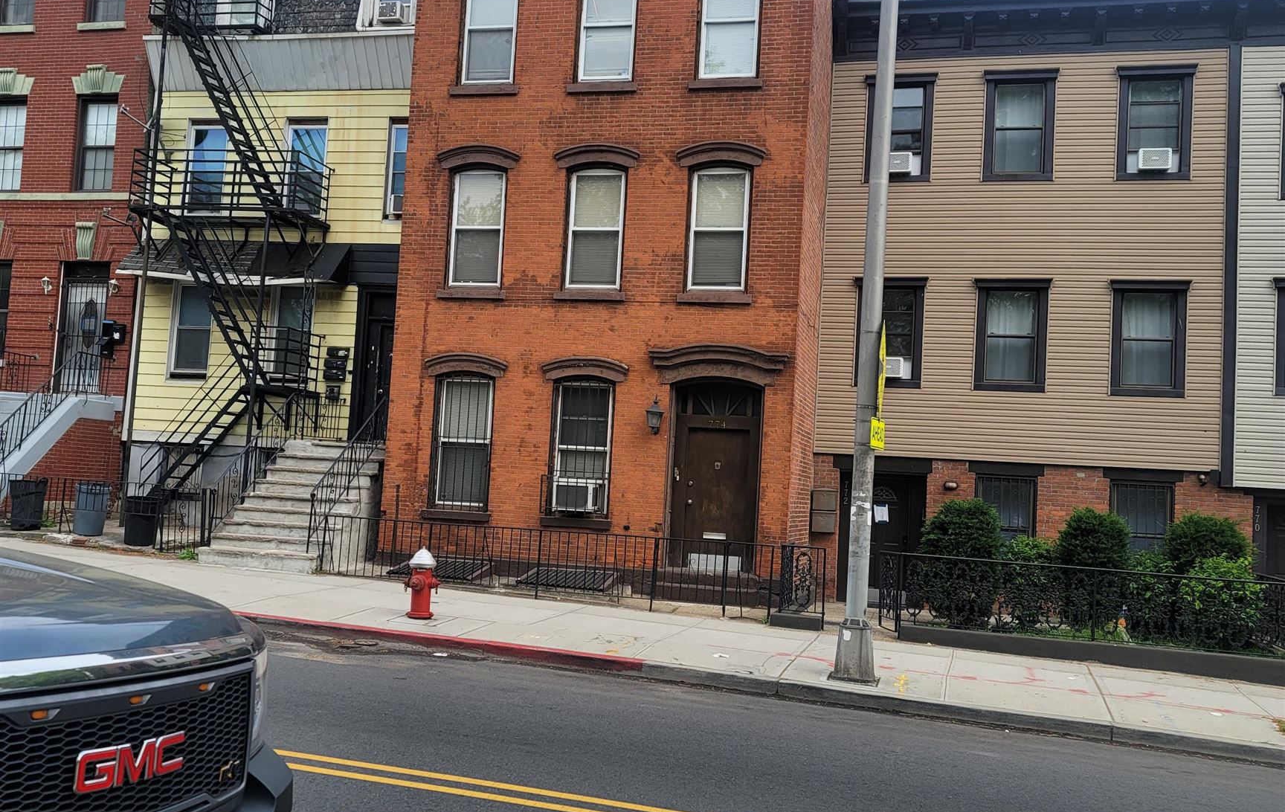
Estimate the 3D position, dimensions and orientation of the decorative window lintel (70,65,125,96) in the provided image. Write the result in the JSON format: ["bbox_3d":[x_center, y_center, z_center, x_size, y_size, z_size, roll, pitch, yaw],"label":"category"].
[{"bbox_3d":[-9.908,-5.952,22.596,1.127,0.552,0.170,2,-5,13],"label":"decorative window lintel"}]

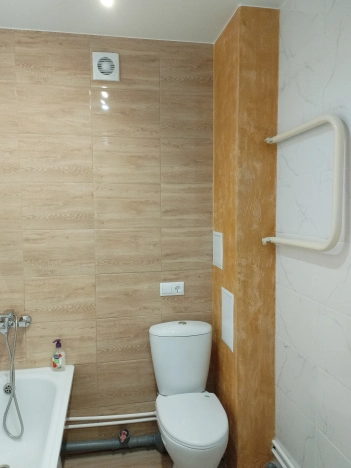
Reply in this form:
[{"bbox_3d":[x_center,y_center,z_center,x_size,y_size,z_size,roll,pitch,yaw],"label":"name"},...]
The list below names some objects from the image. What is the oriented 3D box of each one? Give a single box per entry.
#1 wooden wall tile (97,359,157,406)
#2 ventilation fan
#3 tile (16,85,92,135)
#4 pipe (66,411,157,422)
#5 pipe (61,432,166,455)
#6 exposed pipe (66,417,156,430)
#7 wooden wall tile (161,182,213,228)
[{"bbox_3d":[-0.281,0.929,2.214,0.401,0.273,0.015,-1,4,-10],"label":"wooden wall tile"},{"bbox_3d":[-0.399,-0.964,2.022,0.149,0.150,0.033,-1,4,-12],"label":"ventilation fan"},{"bbox_3d":[-0.687,-0.708,2.014,0.401,0.273,0.015,-1,4,-10],"label":"tile"},{"bbox_3d":[-0.382,1.114,2.148,0.547,0.025,0.025,1,4,-10],"label":"pipe"},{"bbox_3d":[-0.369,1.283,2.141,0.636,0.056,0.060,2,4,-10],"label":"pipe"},{"bbox_3d":[-0.393,1.166,2.168,0.589,0.024,0.024,-1,4,-10],"label":"exposed pipe"},{"bbox_3d":[0.075,-0.174,2.194,0.335,0.272,0.009,-1,4,-12],"label":"wooden wall tile"}]

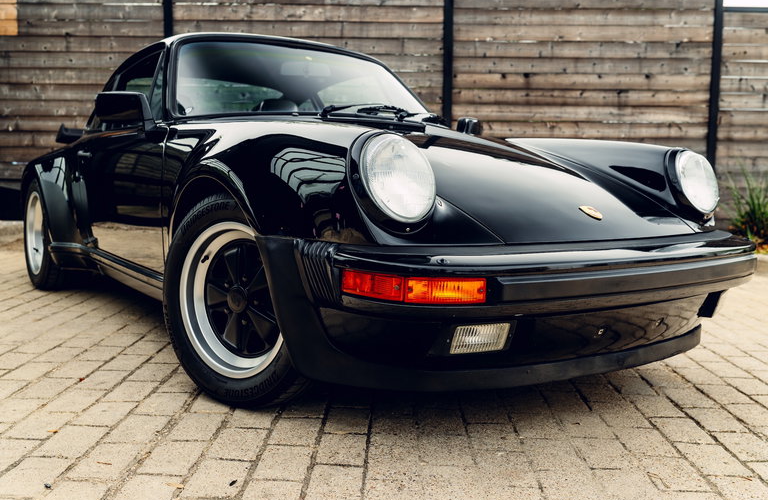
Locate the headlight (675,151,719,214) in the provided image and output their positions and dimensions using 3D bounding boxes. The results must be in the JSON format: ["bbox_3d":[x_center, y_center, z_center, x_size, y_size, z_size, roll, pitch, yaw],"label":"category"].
[{"bbox_3d":[1.041,-0.222,2.503,0.220,0.220,0.090,-3,-13,-36],"label":"headlight"}]

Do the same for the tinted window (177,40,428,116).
[{"bbox_3d":[-0.297,-0.726,3.240,1.300,0.560,0.170,-3,-37,-36],"label":"tinted window"}]

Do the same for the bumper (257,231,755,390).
[{"bbox_3d":[0.526,0.120,2.172,1.680,0.360,0.670,-3,8,-36],"label":"bumper"}]

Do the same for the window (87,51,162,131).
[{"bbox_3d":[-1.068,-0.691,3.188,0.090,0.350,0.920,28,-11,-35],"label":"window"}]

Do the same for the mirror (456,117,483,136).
[{"bbox_3d":[0.428,-0.583,3.701,0.200,0.140,0.100,-3,8,-36],"label":"mirror"}]

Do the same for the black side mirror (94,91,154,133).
[{"bbox_3d":[-0.946,-0.502,2.703,0.210,0.145,0.100,-3,8,-36],"label":"black side mirror"}]

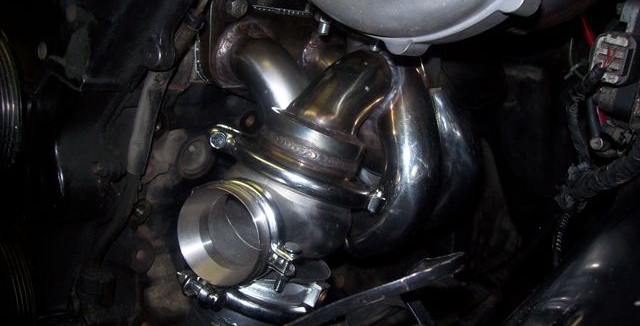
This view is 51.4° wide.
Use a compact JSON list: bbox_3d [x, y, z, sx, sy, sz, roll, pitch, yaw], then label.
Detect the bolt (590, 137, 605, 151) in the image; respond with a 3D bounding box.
[{"bbox_3d":[0.267,-0.018,0.640,0.013,0.013,0.009,12,12,34],"label":"bolt"}]

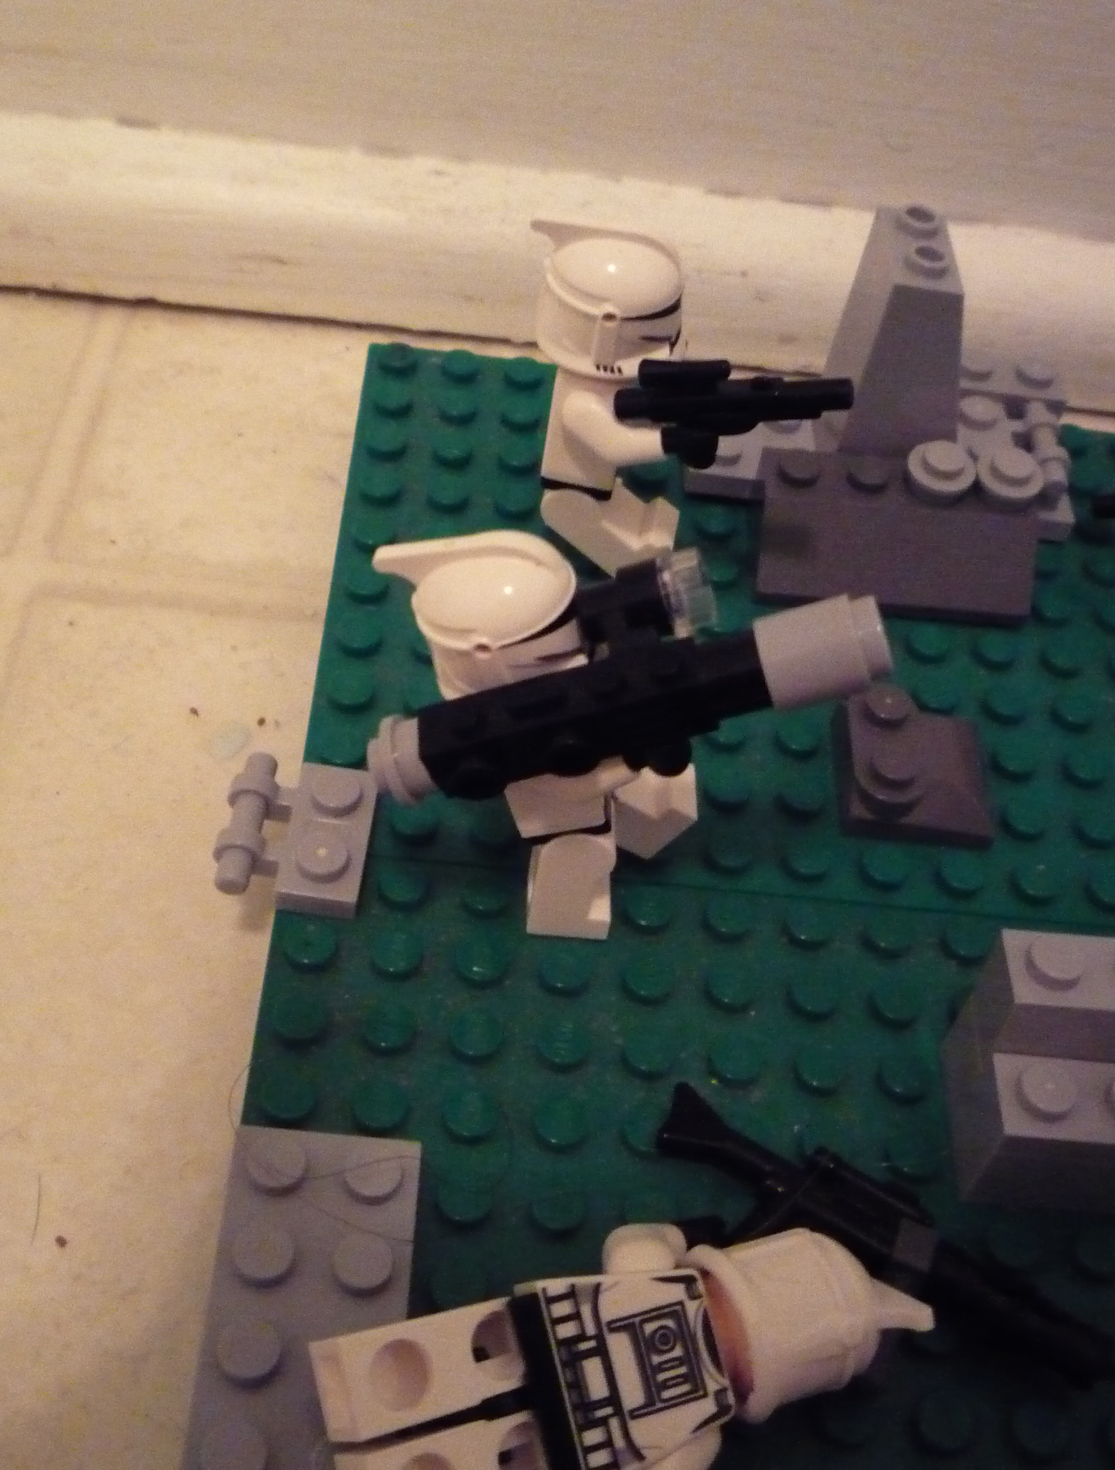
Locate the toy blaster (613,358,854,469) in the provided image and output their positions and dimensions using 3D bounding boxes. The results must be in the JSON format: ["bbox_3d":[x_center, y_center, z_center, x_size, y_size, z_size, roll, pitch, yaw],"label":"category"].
[{"bbox_3d":[0.018,-0.033,0.173,0.024,0.012,0.004,-2,51,1],"label":"toy blaster"}]

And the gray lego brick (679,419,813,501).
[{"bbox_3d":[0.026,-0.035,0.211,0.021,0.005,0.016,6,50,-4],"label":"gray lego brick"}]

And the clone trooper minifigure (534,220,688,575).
[{"bbox_3d":[0.005,-0.036,0.184,0.021,0.042,0.021,9,50,-1],"label":"clone trooper minifigure"}]

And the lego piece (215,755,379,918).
[{"bbox_3d":[-0.026,0.009,0.167,0.015,0.005,0.017,6,50,-4],"label":"lego piece"}]

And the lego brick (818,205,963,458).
[{"bbox_3d":[0.041,-0.044,0.198,0.016,0.031,0.016,6,50,-4],"label":"lego brick"}]

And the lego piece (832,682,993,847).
[{"bbox_3d":[0.038,0.002,0.180,0.016,0.008,0.016,6,50,-4],"label":"lego piece"}]

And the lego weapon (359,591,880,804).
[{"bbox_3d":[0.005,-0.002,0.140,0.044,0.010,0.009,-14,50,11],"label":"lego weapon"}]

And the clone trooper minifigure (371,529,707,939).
[{"bbox_3d":[-0.001,-0.001,0.152,0.032,0.045,0.020,6,50,-4],"label":"clone trooper minifigure"}]

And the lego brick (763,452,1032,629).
[{"bbox_3d":[0.040,-0.023,0.199,0.032,0.011,0.016,6,50,-4],"label":"lego brick"}]

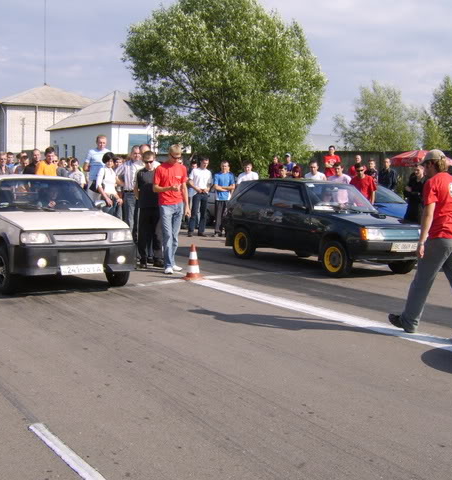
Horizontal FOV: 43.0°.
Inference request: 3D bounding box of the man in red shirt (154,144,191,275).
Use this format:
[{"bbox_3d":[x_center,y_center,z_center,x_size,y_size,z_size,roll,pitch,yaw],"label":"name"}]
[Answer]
[{"bbox_3d":[-0.746,-0.432,8.286,0.520,1.810,0.360,0,6,-15],"label":"man in red shirt"}]

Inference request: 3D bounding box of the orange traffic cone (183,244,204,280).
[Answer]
[{"bbox_3d":[-0.458,0.300,8.038,0.300,0.485,0.300,-2,7,-33],"label":"orange traffic cone"}]

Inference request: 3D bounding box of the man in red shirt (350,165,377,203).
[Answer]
[{"bbox_3d":[2.623,-0.602,11.189,0.520,1.750,0.340,2,6,6],"label":"man in red shirt"}]

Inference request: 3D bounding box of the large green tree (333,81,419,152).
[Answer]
[{"bbox_3d":[8.579,-5.539,33.374,5.000,7.330,4.800,1,6,0],"label":"large green tree"}]

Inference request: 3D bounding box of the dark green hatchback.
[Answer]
[{"bbox_3d":[1.548,-0.271,9.504,1.570,1.390,3.700,-2,7,-33],"label":"dark green hatchback"}]

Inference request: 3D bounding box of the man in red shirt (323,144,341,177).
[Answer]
[{"bbox_3d":[2.766,-1.593,15.090,0.520,1.770,0.340,2,6,4],"label":"man in red shirt"}]

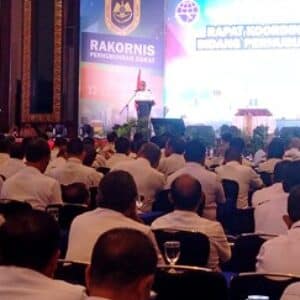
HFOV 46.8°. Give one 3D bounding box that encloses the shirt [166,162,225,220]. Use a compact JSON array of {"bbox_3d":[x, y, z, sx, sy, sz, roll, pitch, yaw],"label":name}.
[{"bbox_3d":[0.373,0.386,2.936,0.490,0.580,0.340,1,5,3],"label":"shirt"}]

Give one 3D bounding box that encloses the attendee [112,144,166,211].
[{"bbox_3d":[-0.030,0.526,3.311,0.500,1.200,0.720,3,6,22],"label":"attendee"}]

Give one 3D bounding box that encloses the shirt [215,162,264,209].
[{"bbox_3d":[0.879,0.388,3.535,0.490,0.580,0.340,2,5,12],"label":"shirt"}]

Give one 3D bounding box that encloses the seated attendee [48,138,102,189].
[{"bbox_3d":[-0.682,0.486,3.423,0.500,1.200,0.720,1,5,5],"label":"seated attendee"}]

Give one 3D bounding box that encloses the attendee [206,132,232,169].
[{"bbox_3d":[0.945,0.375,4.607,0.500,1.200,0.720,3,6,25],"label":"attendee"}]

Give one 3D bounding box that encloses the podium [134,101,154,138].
[{"bbox_3d":[-0.142,-0.780,9.350,0.540,1.100,0.450,0,5,-5],"label":"podium"}]

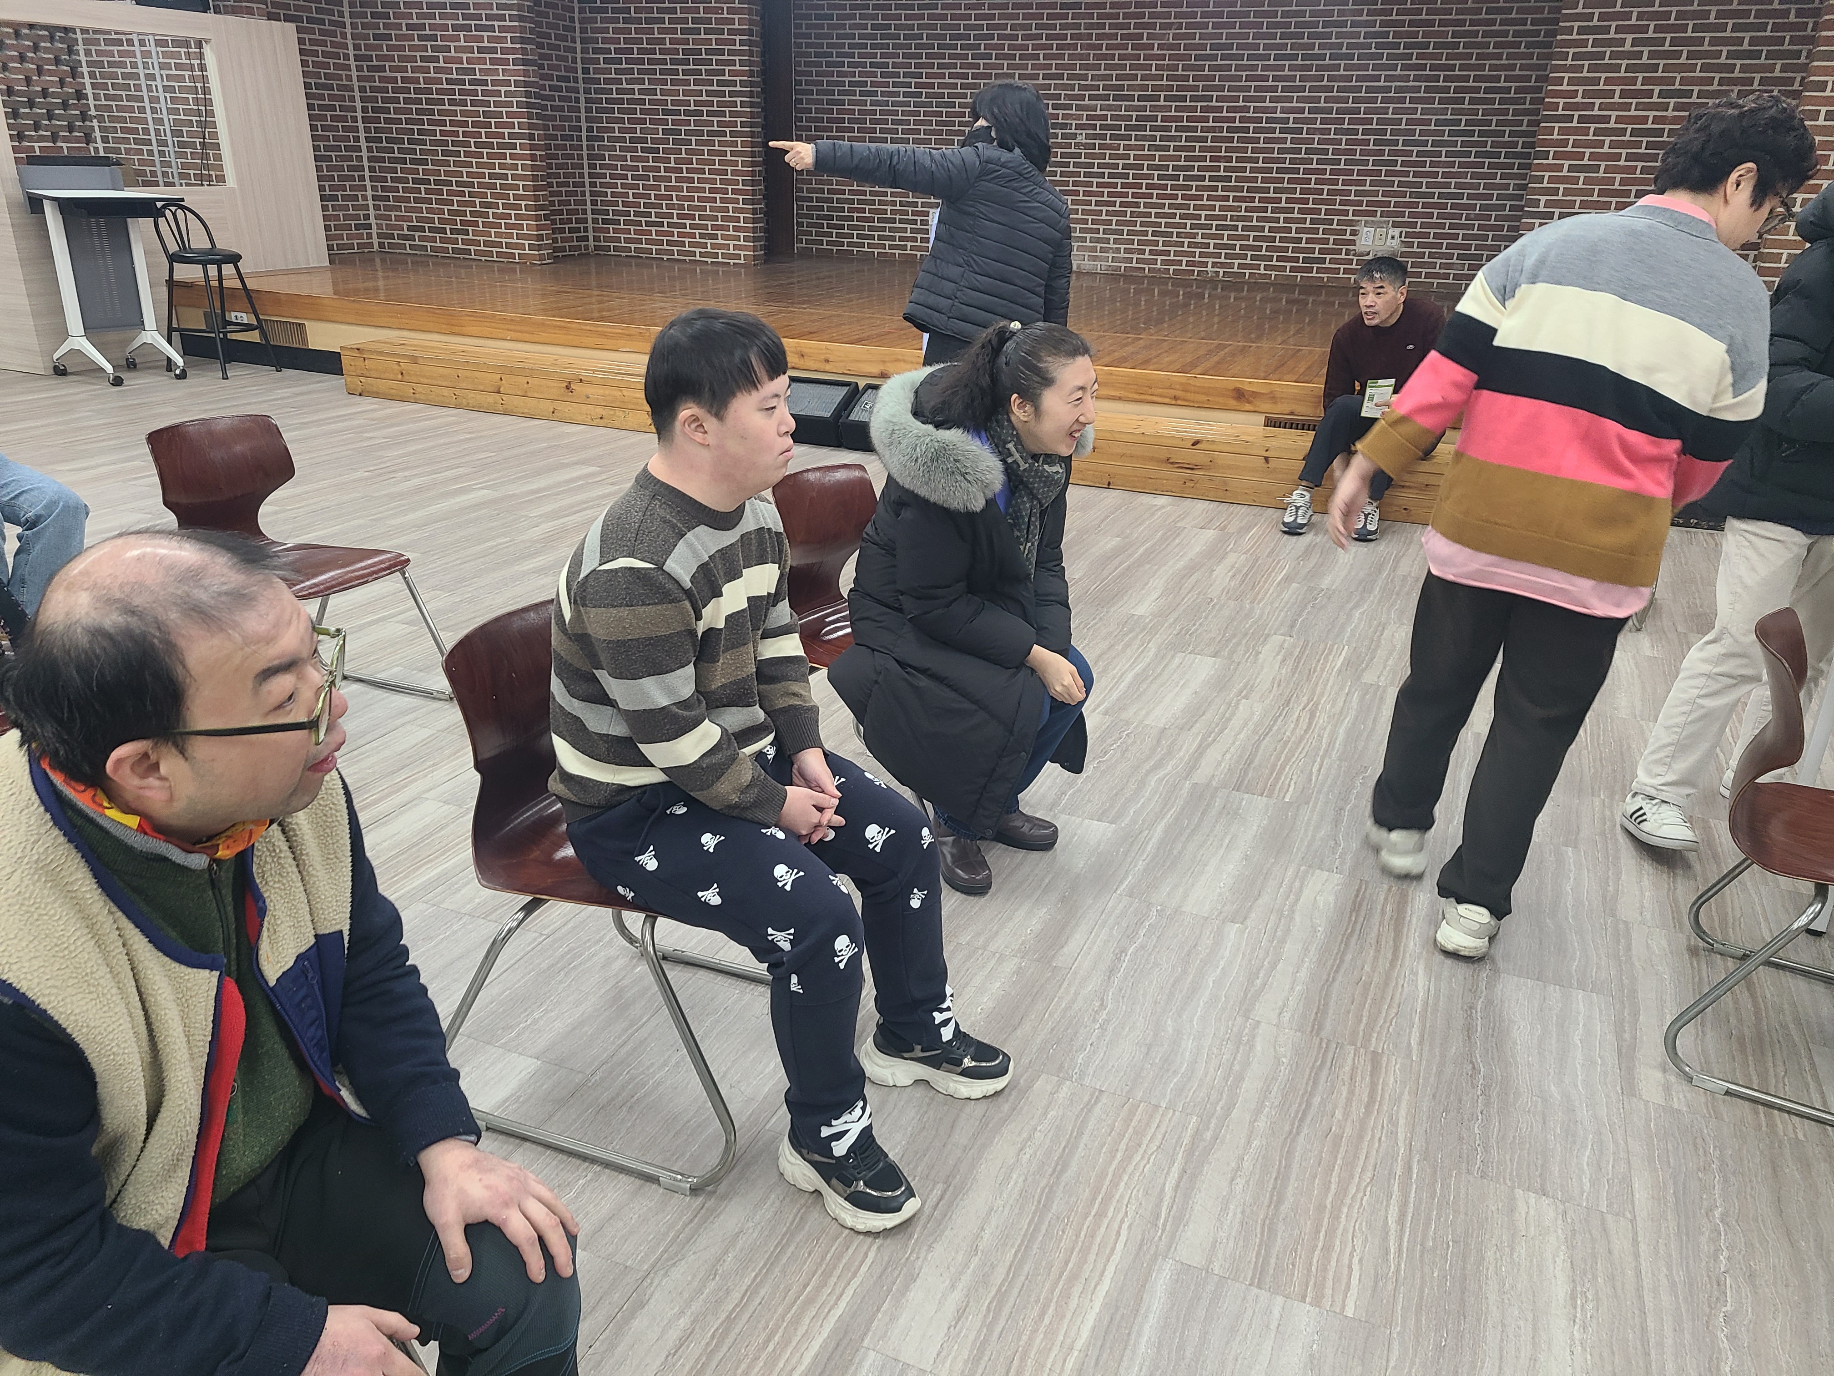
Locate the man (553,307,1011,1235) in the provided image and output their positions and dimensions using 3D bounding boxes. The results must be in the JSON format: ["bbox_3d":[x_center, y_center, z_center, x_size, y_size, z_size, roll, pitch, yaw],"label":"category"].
[{"bbox_3d":[-0.235,0.077,2.001,0.745,1.219,0.504,10,23,20],"label":"man"}]

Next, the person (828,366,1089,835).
[{"bbox_3d":[0.081,-0.189,2.864,0.604,1.108,0.534,16,25,32],"label":"person"}]

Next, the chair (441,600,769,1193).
[{"bbox_3d":[-0.406,0.252,2.150,0.534,0.775,0.534,9,22,19],"label":"chair"}]

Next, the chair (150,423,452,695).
[{"bbox_3d":[-1.561,-0.287,3.451,0.534,0.775,0.534,10,23,21],"label":"chair"}]

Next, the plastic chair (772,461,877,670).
[{"bbox_3d":[-0.056,-0.099,3.083,0.534,0.775,0.534,12,23,25],"label":"plastic chair"}]

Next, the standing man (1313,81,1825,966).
[{"bbox_3d":[1.135,-0.278,2.591,0.705,1.531,0.564,20,28,39],"label":"standing man"}]

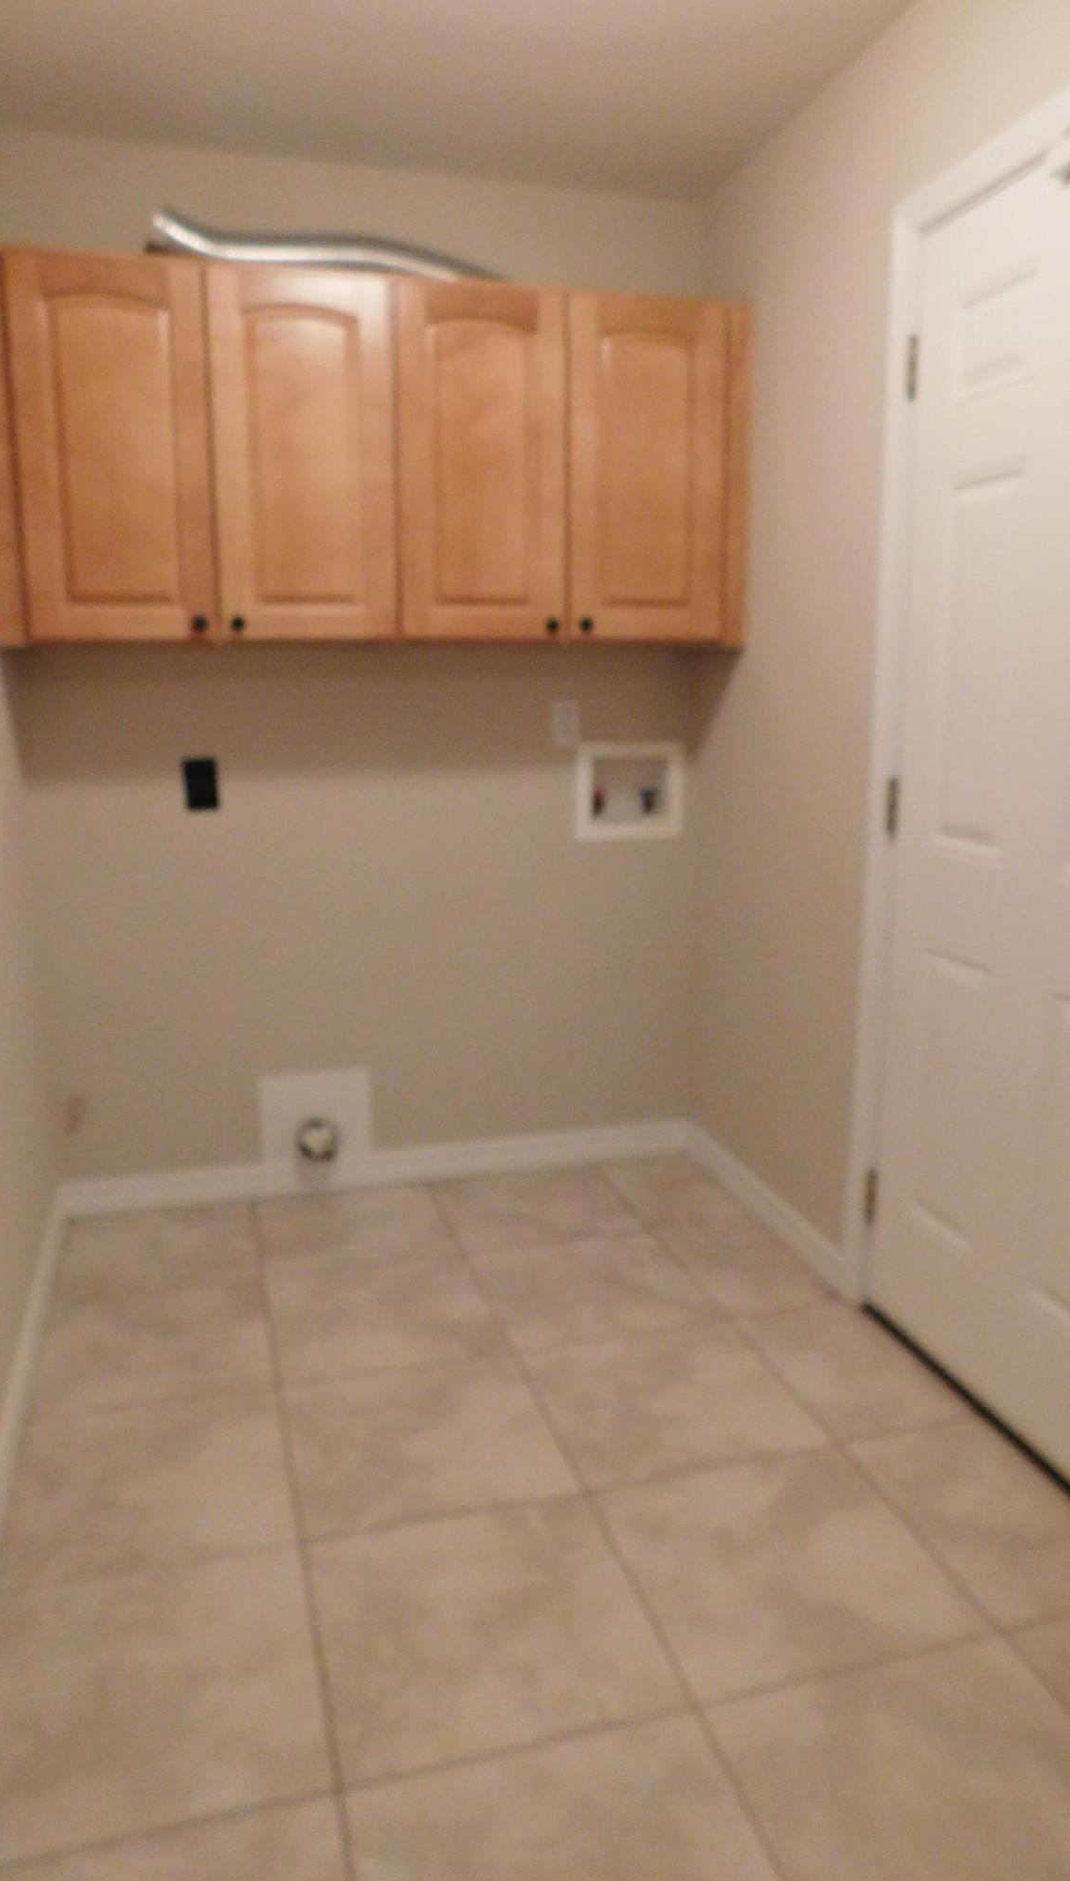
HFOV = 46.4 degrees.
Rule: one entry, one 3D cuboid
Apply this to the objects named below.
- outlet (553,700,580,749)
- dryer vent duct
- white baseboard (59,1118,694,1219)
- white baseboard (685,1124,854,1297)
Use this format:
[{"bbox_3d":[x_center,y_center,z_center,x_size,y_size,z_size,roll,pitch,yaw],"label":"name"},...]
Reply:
[{"bbox_3d":[0.079,-0.552,3.196,0.073,0.117,0.011,-3,12,-15],"label":"outlet"},{"bbox_3d":[-0.413,-1.471,2.688,0.810,0.125,0.140,-3,12,-15],"label":"dryer vent duct"},{"bbox_3d":[-0.367,0.598,3.296,1.665,0.092,0.015,-3,12,-15],"label":"white baseboard"},{"bbox_3d":[0.543,0.633,3.103,0.015,0.092,0.880,-3,12,-15],"label":"white baseboard"}]

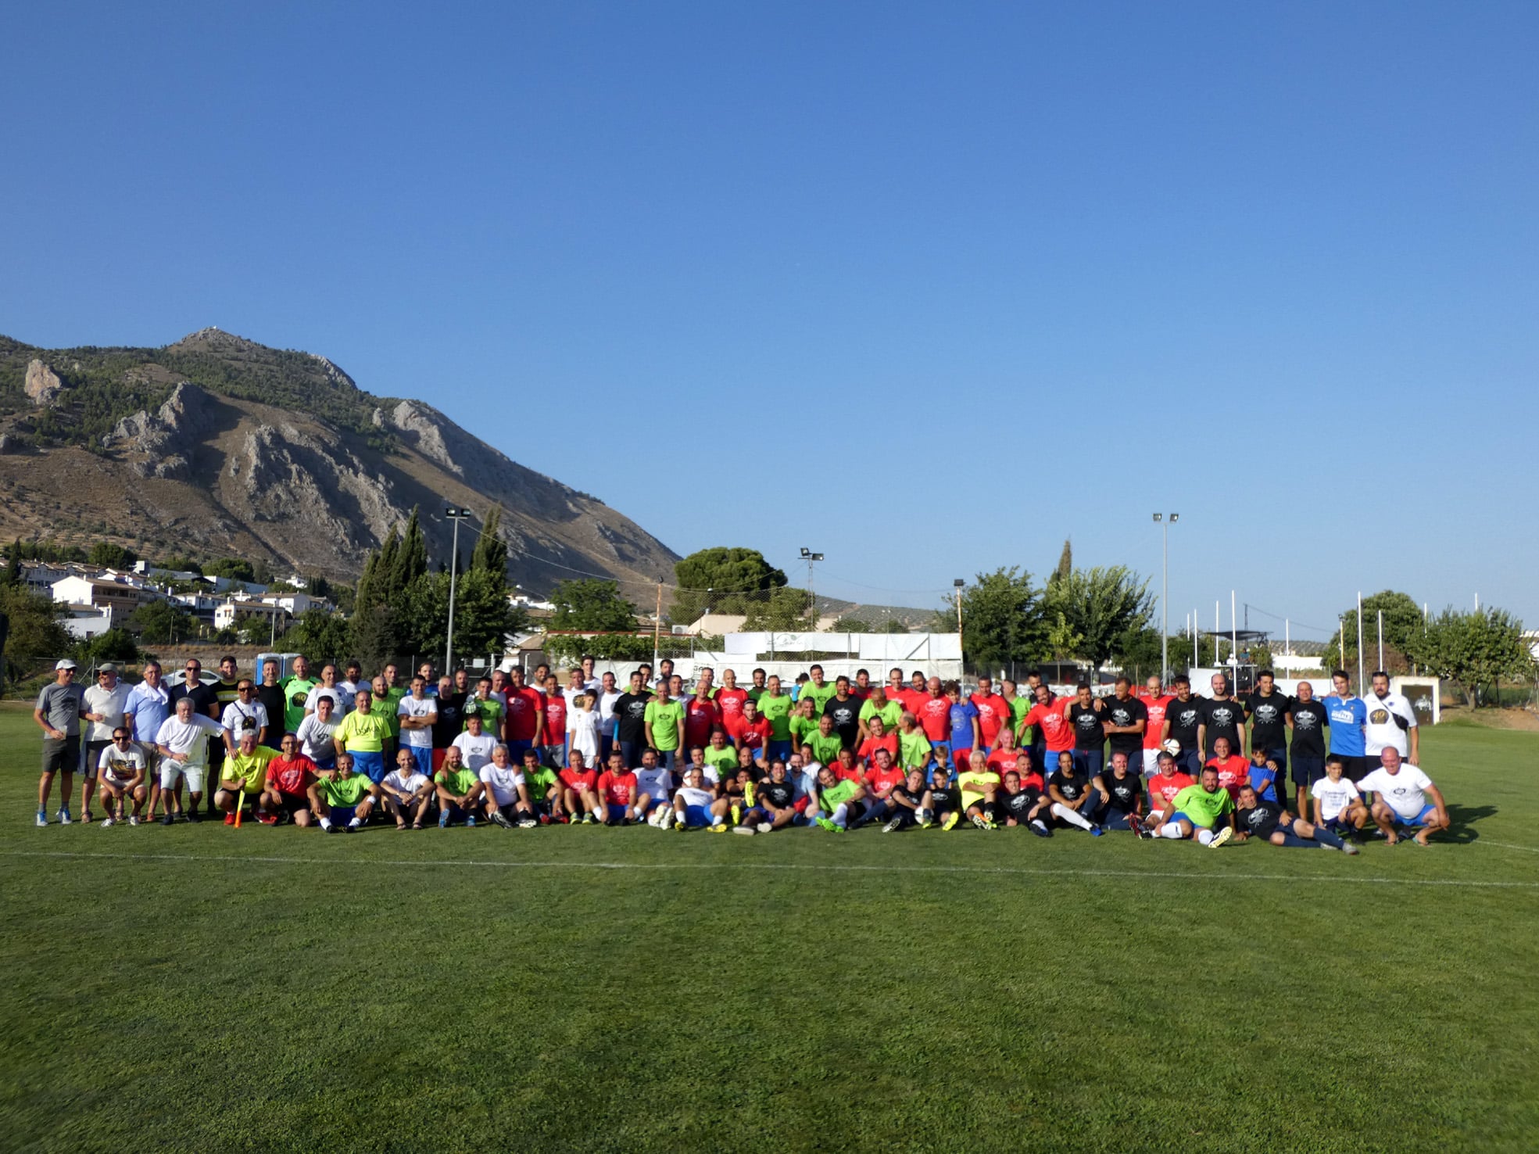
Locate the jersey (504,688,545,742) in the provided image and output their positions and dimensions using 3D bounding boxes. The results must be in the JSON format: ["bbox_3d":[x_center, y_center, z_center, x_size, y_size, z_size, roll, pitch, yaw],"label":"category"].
[{"bbox_3d":[-2.918,1.640,15.900,0.500,0.660,0.310,0,-4,9],"label":"jersey"}]

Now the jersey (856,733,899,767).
[{"bbox_3d":[1.274,2.129,15.700,0.490,0.580,0.340,1,-4,0],"label":"jersey"}]

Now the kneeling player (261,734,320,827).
[{"bbox_3d":[-5.174,2.199,14.400,0.620,0.960,0.720,2,-5,-14],"label":"kneeling player"}]

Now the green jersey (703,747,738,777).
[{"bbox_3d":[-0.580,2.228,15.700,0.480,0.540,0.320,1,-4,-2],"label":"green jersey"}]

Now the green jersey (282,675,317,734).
[{"bbox_3d":[-5.556,1.516,15.800,0.520,0.690,0.300,2,-5,-17],"label":"green jersey"}]

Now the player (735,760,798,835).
[{"bbox_3d":[-0.040,2.435,14.650,0.660,0.780,0.850,0,-5,9],"label":"player"}]

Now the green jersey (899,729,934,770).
[{"bbox_3d":[1.757,2.089,16.100,0.460,0.530,0.340,-1,-5,24],"label":"green jersey"}]

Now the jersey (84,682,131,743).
[{"bbox_3d":[-7.148,1.460,14.400,0.510,0.660,0.300,3,-5,-22],"label":"jersey"}]

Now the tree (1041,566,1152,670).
[{"bbox_3d":[17.757,3.438,72.000,6.000,8.100,6.000,1,-4,0],"label":"tree"}]

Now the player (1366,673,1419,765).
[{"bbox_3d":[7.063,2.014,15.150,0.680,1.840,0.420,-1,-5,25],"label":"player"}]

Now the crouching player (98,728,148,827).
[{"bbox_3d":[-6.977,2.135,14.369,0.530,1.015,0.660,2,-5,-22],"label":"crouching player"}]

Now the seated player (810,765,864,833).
[{"bbox_3d":[0.748,2.395,14.555,0.620,0.679,0.780,0,-5,2],"label":"seated player"}]

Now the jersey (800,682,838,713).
[{"bbox_3d":[0.611,1.634,16.523,0.500,0.660,0.300,1,-5,-10],"label":"jersey"}]

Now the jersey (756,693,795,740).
[{"bbox_3d":[0.076,1.766,16.900,0.480,0.630,0.280,1,-4,0],"label":"jersey"}]

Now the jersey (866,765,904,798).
[{"bbox_3d":[1.306,2.358,15.010,0.470,0.480,0.310,0,-5,4],"label":"jersey"}]

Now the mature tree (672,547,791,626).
[{"bbox_3d":[-3.323,3.518,110.000,9.600,11.500,9.600,1,-4,0],"label":"mature tree"}]

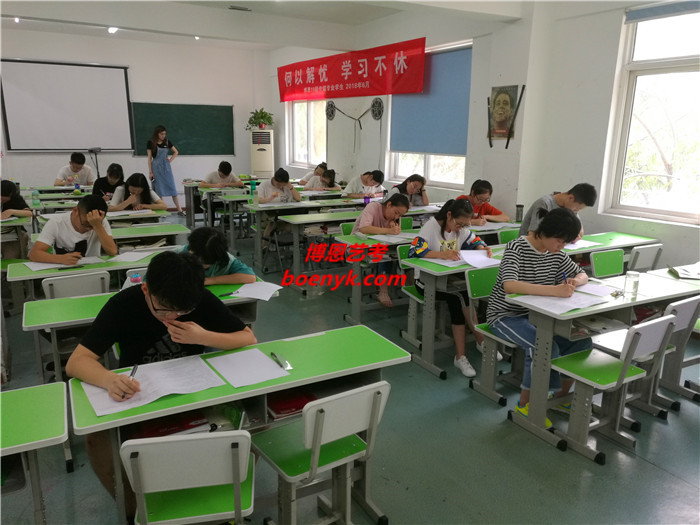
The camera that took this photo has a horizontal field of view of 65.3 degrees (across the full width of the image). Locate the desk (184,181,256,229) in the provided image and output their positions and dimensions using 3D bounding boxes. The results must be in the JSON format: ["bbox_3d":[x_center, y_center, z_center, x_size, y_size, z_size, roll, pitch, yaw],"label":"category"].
[{"bbox_3d":[-2.013,-0.915,8.883,1.224,0.750,0.394,-7,16,-27],"label":"desk"}]

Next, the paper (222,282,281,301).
[{"bbox_3d":[-0.505,0.149,3.013,0.211,0.020,0.298,4,14,11],"label":"paper"}]

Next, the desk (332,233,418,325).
[{"bbox_3d":[0.507,0.139,4.721,1.224,0.750,0.394,-7,16,-27],"label":"desk"}]

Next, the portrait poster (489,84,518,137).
[{"bbox_3d":[1.621,-1.583,5.787,0.020,0.530,0.385,-6,16,-27],"label":"portrait poster"}]

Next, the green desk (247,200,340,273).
[{"bbox_3d":[-0.608,-0.339,6.606,1.224,0.750,0.394,-7,16,-27],"label":"green desk"}]

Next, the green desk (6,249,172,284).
[{"bbox_3d":[-1.558,0.353,3.697,1.206,0.745,0.402,-7,16,-28],"label":"green desk"}]

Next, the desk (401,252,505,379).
[{"bbox_3d":[0.986,0.326,3.983,1.224,0.750,0.394,-7,16,-27],"label":"desk"}]

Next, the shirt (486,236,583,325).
[{"bbox_3d":[1.077,0.104,3.274,0.530,0.560,0.400,-6,16,-27],"label":"shirt"}]

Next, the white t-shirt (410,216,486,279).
[{"bbox_3d":[0.661,-0.086,4.014,0.560,0.540,0.400,-6,16,-27],"label":"white t-shirt"}]

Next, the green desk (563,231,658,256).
[{"bbox_3d":[1.959,0.197,4.518,1.200,0.746,0.400,-6,16,-27],"label":"green desk"}]

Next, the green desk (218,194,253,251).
[{"bbox_3d":[-1.101,-0.523,7.269,1.206,0.745,0.402,-7,16,-28],"label":"green desk"}]

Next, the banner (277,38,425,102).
[{"bbox_3d":[-0.226,-3.074,9.101,0.040,0.693,4.601,-8,16,-31],"label":"banner"}]

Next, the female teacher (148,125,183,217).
[{"bbox_3d":[-3.324,-1.632,9.786,0.553,1.618,0.372,-9,17,-36],"label":"female teacher"}]

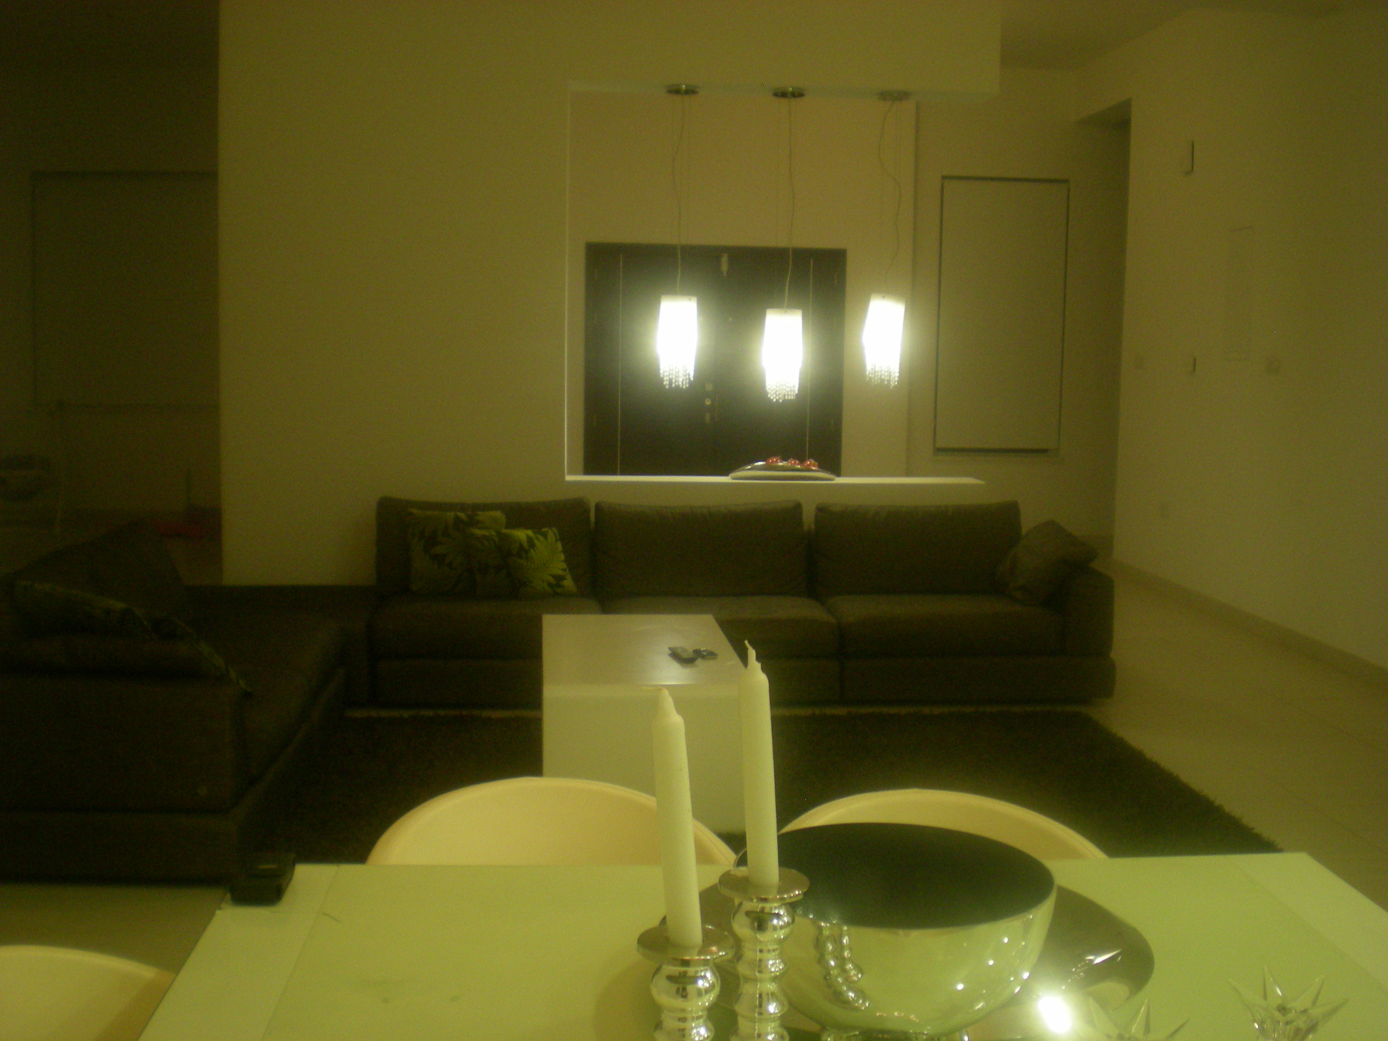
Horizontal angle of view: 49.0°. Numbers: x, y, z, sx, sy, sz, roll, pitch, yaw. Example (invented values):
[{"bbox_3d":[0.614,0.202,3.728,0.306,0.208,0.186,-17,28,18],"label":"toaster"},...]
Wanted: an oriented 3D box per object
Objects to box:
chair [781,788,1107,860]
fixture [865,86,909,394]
[{"bbox_3d":[0.358,0.847,2.200,0.570,0.790,0.550,1,7,-3],"label":"chair"},{"bbox_3d":[0.883,-1.290,6.973,0.200,1.337,0.180,0,7,-5],"label":"fixture"}]

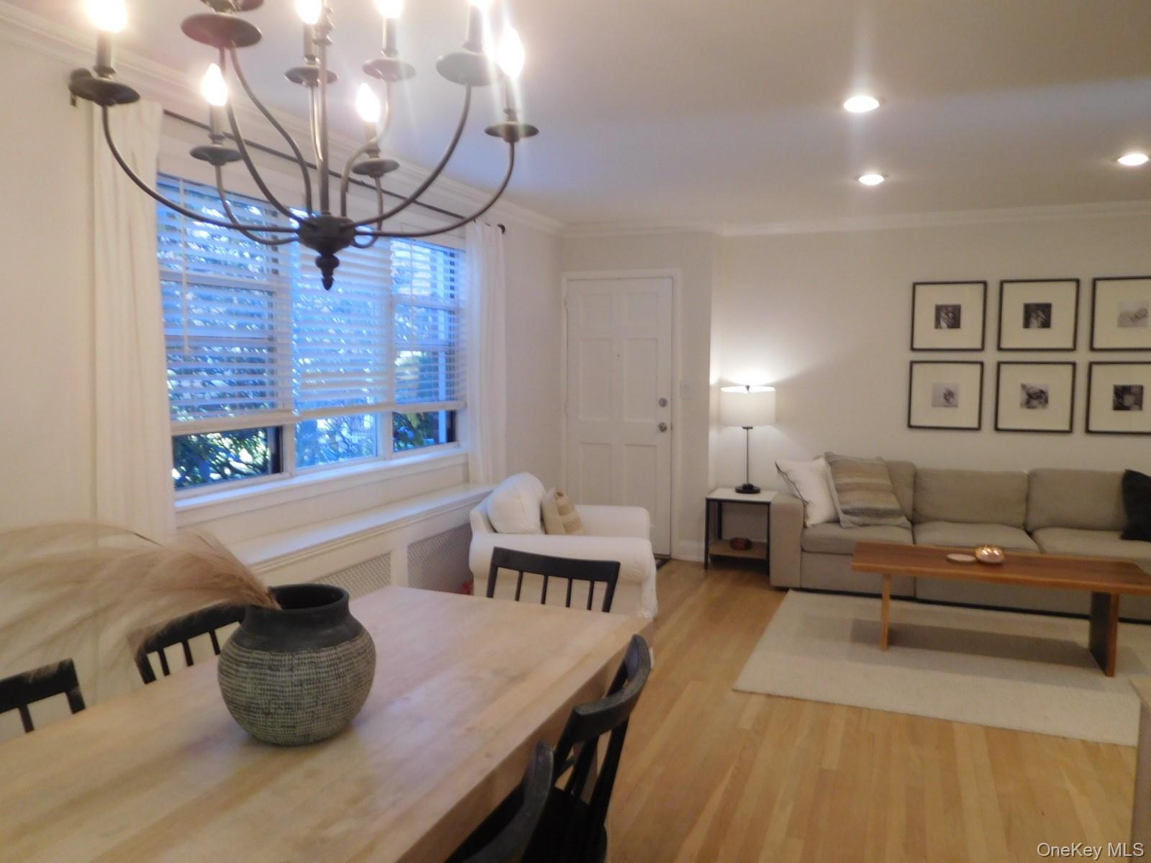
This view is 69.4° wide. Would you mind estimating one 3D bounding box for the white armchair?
[{"bbox_3d":[-0.002,0.621,4.382,0.900,0.880,1.050,1,5,7],"label":"white armchair"}]

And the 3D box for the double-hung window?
[{"bbox_3d":[-1.086,-0.414,3.950,0.120,1.150,2.160,2,5,23],"label":"double-hung window"}]

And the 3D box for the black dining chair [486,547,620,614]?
[{"bbox_3d":[-0.150,0.810,2.393,0.460,0.830,0.520,2,5,23],"label":"black dining chair"}]

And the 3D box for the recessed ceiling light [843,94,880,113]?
[{"bbox_3d":[1.124,-1.291,3.257,0.160,0.030,0.160,2,5,23],"label":"recessed ceiling light"}]

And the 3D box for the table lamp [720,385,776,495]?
[{"bbox_3d":[1.220,0.054,5.879,0.395,0.761,0.395,2,5,23],"label":"table lamp"}]

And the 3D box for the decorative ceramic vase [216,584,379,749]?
[{"bbox_3d":[-0.509,0.424,1.533,0.275,0.250,0.275,0,5,0],"label":"decorative ceramic vase"}]

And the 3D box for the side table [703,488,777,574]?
[{"bbox_3d":[1.175,0.692,5.846,0.440,0.504,0.420,2,5,23],"label":"side table"}]

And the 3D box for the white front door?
[{"bbox_3d":[0.321,-0.102,6.158,0.820,2.030,0.060,2,5,23],"label":"white front door"}]

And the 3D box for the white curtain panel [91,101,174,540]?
[{"bbox_3d":[-1.465,-0.287,2.771,0.110,1.590,0.260,2,5,23],"label":"white curtain panel"}]

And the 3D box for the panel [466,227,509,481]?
[{"bbox_3d":[-0.535,-0.477,4.976,0.110,1.610,0.360,2,5,23],"label":"panel"}]

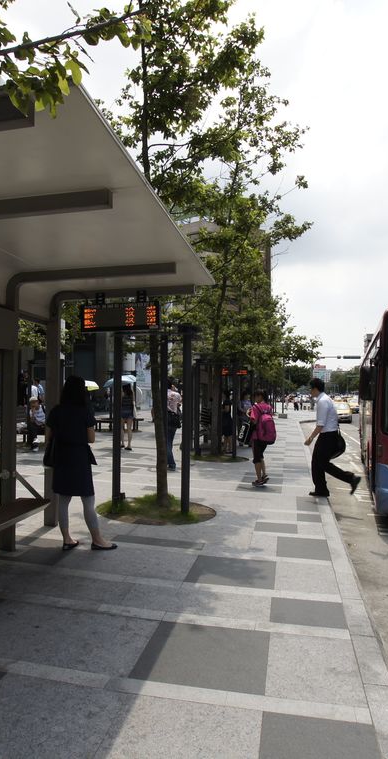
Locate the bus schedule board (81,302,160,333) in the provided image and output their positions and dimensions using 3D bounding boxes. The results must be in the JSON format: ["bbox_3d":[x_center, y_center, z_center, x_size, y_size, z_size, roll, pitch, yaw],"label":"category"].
[{"bbox_3d":[-0.800,-0.683,5.650,0.896,0.315,0.140,0,-2,11],"label":"bus schedule board"}]

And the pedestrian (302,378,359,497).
[{"bbox_3d":[2.027,0.846,7.493,0.815,1.725,0.500,0,-2,11],"label":"pedestrian"}]

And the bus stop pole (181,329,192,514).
[{"bbox_3d":[-0.099,0.517,6.475,0.108,2.320,0.108,0,-2,11],"label":"bus stop pole"}]

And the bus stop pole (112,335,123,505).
[{"bbox_3d":[-0.994,0.521,6.567,0.110,2.320,0.110,0,-2,11],"label":"bus stop pole"}]

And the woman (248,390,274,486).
[{"bbox_3d":[1.121,0.962,8.480,0.430,1.566,0.430,-1,-2,26],"label":"woman"}]

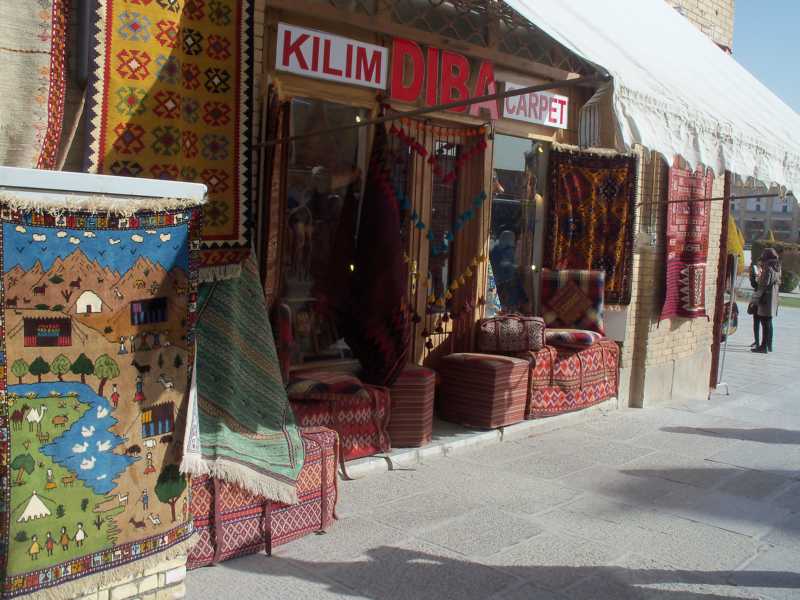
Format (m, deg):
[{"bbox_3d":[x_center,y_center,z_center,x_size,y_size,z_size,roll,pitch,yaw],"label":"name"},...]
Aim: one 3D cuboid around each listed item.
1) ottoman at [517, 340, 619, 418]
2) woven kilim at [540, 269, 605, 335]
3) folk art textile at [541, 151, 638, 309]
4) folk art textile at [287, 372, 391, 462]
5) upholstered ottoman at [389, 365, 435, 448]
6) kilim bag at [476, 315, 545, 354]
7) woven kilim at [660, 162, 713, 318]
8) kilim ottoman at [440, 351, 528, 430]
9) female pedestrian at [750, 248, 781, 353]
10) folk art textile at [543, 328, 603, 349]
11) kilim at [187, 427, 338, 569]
[{"bbox_3d":[1.432,0.670,7.360,0.480,0.530,1.430,6,7,44],"label":"ottoman"},{"bbox_3d":[1.662,0.034,7.750,0.600,0.660,0.160,1,-5,-3],"label":"woven kilim"},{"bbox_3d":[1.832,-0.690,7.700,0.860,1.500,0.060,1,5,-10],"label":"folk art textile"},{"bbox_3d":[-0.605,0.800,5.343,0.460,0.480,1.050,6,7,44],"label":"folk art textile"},{"bbox_3d":[0.018,0.771,5.921,0.420,0.480,0.420,3,5,16],"label":"upholstered ottoman"},{"bbox_3d":[0.875,0.257,6.428,0.490,0.265,0.220,2,6,-8],"label":"kilim bag"},{"bbox_3d":[2.755,-0.572,7.716,0.930,1.550,0.060,-3,6,-43],"label":"woven kilim"},{"bbox_3d":[0.670,0.715,6.481,0.490,0.490,0.470,7,8,41],"label":"kilim ottoman"},{"bbox_3d":[5.626,0.008,12.400,0.380,1.600,0.460,3,5,18],"label":"female pedestrian"},{"bbox_3d":[1.589,0.359,7.450,0.520,0.130,0.440,1,5,-5],"label":"folk art textile"},{"bbox_3d":[-0.822,0.968,4.043,0.420,0.460,1.000,6,7,44],"label":"kilim"}]

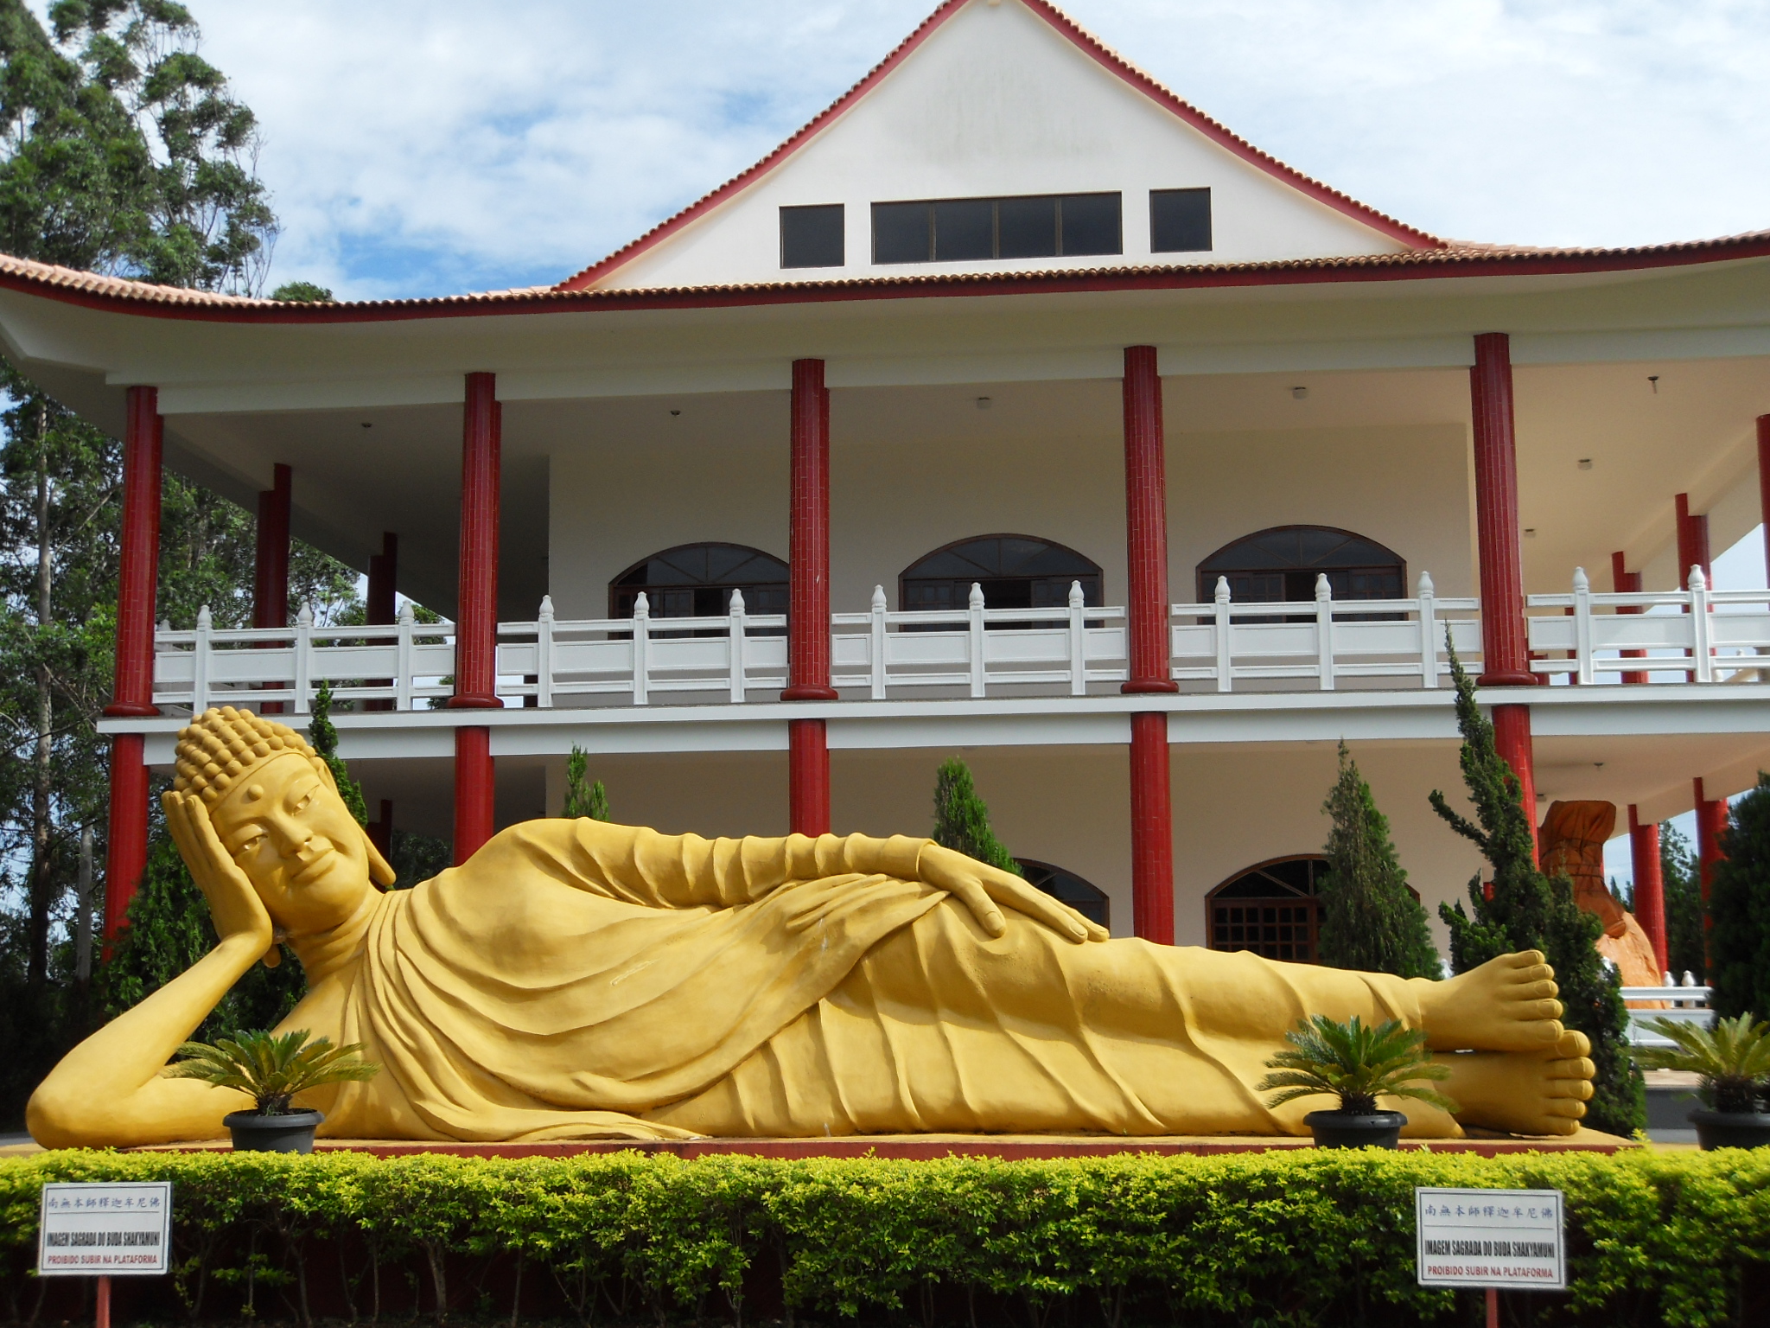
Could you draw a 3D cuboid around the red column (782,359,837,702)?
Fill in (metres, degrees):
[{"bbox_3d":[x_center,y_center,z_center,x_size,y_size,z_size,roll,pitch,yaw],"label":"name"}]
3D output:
[{"bbox_3d":[-0.918,-1.651,26.721,0.660,4.189,0.660,-1,-8,6],"label":"red column"}]

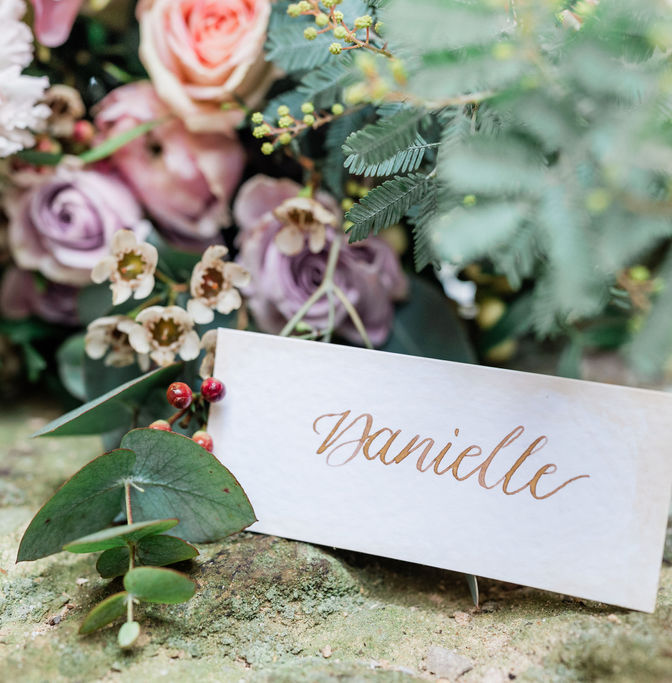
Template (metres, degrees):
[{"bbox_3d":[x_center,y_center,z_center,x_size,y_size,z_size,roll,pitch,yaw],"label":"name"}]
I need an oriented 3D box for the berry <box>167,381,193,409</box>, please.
[{"bbox_3d":[-0.043,0.015,0.271,0.007,0.007,0.007,0,22,0],"label":"berry"}]

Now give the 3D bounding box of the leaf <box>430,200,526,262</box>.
[{"bbox_3d":[0.031,-0.024,0.215,0.022,0.013,0.011,0,21,0],"label":"leaf"}]

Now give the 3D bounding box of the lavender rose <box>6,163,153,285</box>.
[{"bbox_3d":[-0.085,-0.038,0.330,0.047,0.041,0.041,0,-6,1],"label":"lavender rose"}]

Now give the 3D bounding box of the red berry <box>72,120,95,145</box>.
[{"bbox_3d":[-0.085,-0.070,0.335,0.007,0.007,0.007,0,21,0],"label":"red berry"}]

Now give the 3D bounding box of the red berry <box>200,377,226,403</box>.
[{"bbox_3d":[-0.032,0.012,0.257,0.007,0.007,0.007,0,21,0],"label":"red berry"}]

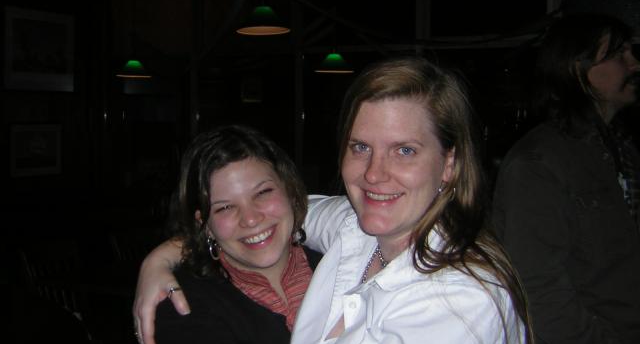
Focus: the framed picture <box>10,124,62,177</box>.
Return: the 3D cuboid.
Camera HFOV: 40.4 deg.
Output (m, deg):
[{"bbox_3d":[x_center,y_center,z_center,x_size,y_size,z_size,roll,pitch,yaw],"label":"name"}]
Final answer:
[{"bbox_3d":[-2.267,-0.176,6.971,0.030,0.405,0.560,2,4,25],"label":"framed picture"}]

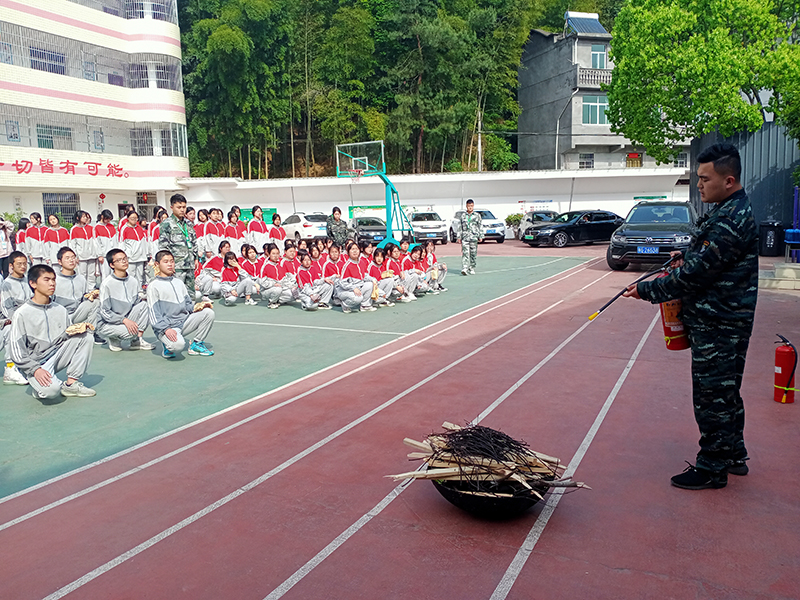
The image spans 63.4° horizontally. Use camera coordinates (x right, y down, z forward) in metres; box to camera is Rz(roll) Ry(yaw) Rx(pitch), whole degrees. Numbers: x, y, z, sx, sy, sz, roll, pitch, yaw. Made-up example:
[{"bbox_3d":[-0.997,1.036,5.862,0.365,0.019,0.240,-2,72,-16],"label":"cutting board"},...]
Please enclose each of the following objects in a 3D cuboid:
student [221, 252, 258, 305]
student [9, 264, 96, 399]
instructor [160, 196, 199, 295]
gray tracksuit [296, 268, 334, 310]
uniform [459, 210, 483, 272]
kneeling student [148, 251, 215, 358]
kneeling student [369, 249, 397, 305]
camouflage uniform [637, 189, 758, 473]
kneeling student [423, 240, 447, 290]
[{"bbox_3d":[-2.721,-0.389,10.941,0.660,0.910,0.500,4,9,35],"label":"student"},{"bbox_3d":[-2.925,0.238,5.415,0.710,1.080,0.510,2,8,22],"label":"student"},{"bbox_3d":[-2.691,-0.430,7.987,0.340,1.750,0.520,6,10,42],"label":"instructor"},{"bbox_3d":[-1.345,-0.226,10.250,0.460,0.670,0.620,-6,9,-35],"label":"gray tracksuit"},{"bbox_3d":[1.721,-1.446,15.850,0.580,1.450,0.380,0,8,10],"label":"uniform"},{"bbox_3d":[-2.376,0.011,7.029,0.700,1.110,0.540,4,9,33],"label":"kneeling student"},{"bbox_3d":[-0.299,-0.381,10.535,0.450,0.900,0.620,-7,9,-38],"label":"kneeling student"},{"bbox_3d":[1.558,0.129,3.400,0.610,1.460,0.530,1,8,18],"label":"camouflage uniform"},{"bbox_3d":[0.687,-0.650,12.350,0.540,0.930,0.440,5,10,41],"label":"kneeling student"}]

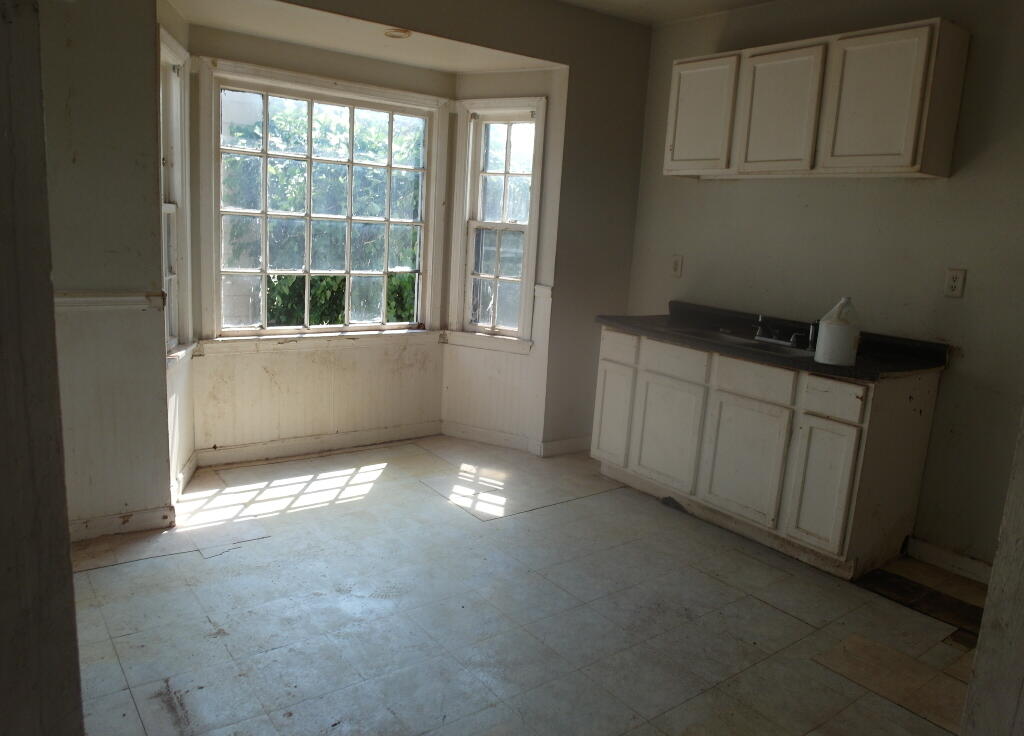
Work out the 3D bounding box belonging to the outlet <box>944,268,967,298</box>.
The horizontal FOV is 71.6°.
[{"bbox_3d":[1.927,-0.369,3.095,0.009,0.120,0.078,-4,13,-37],"label":"outlet"}]

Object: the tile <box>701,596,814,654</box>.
[{"bbox_3d":[0.920,0.960,2.660,0.304,0.010,0.304,-5,13,-36],"label":"tile"}]

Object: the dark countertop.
[{"bbox_3d":[1.232,-0.172,3.655,0.635,0.135,1.647,-5,13,-36],"label":"dark countertop"}]

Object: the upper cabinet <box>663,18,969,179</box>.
[{"bbox_3d":[1.384,-1.234,3.486,0.320,0.610,1.375,-4,13,-37],"label":"upper cabinet"}]

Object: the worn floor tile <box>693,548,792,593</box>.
[{"bbox_3d":[0.978,0.881,3.064,0.305,0.006,0.305,-4,13,-37],"label":"worn floor tile"}]

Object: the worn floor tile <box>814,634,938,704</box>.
[{"bbox_3d":[1.248,1.019,2.436,0.304,0.010,0.304,-5,13,-36],"label":"worn floor tile"}]

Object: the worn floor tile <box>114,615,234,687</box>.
[{"bbox_3d":[-1.064,0.884,2.227,0.305,0.006,0.305,-4,13,-37],"label":"worn floor tile"}]

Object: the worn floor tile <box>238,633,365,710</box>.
[{"bbox_3d":[-0.653,0.930,2.176,0.305,0.006,0.305,-4,13,-37],"label":"worn floor tile"}]

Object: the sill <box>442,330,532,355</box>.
[{"bbox_3d":[-0.176,-0.157,4.616,0.655,0.095,0.060,8,12,24],"label":"sill"}]

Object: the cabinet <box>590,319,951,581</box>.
[{"bbox_3d":[1.190,0.325,3.731,0.597,0.872,1.597,-5,13,-36],"label":"cabinet"}]

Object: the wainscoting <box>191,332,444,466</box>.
[{"bbox_3d":[-1.093,0.158,4.323,1.600,0.705,0.030,-4,13,-37],"label":"wainscoting"}]

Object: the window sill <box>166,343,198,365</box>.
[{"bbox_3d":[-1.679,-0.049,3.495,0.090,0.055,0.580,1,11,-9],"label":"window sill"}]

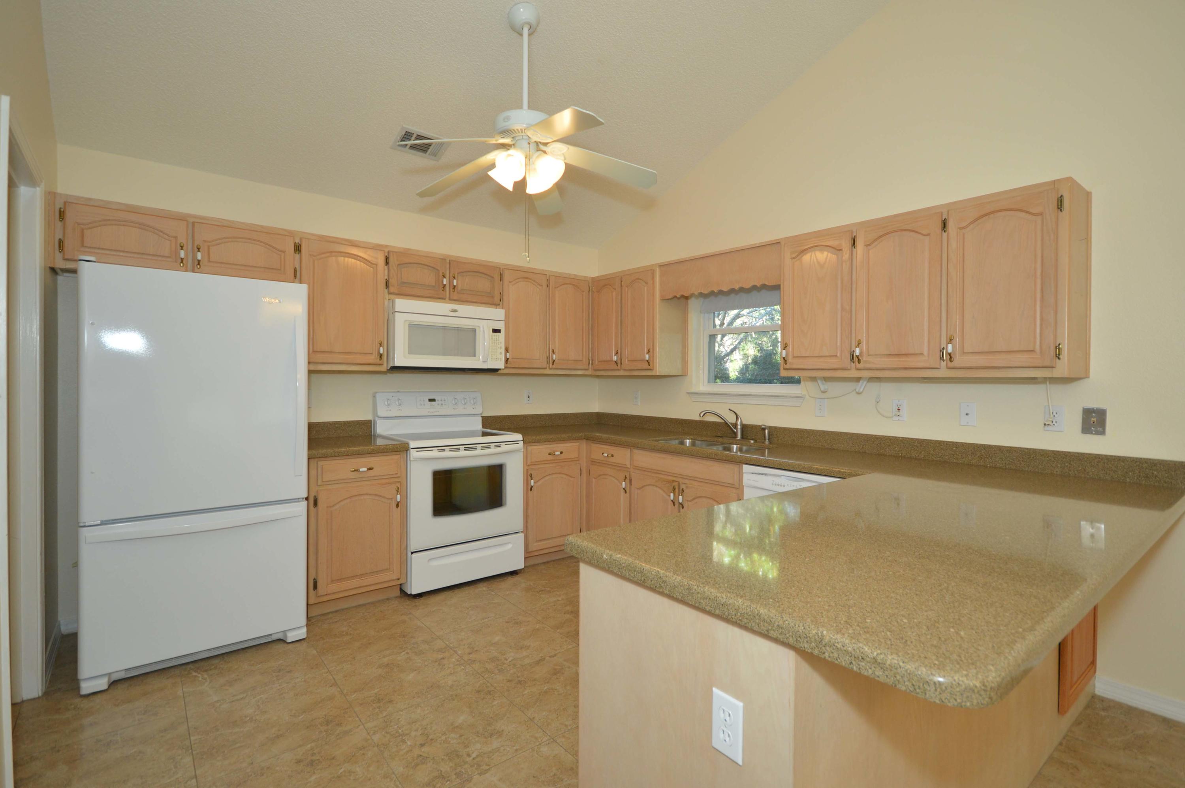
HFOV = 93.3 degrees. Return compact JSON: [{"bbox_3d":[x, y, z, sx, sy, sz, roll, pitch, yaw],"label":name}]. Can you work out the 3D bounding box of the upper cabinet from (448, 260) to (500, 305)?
[{"bbox_3d":[-0.894,-0.757,3.931,0.405,0.287,0.325,-1,2,-39],"label":"upper cabinet"}]

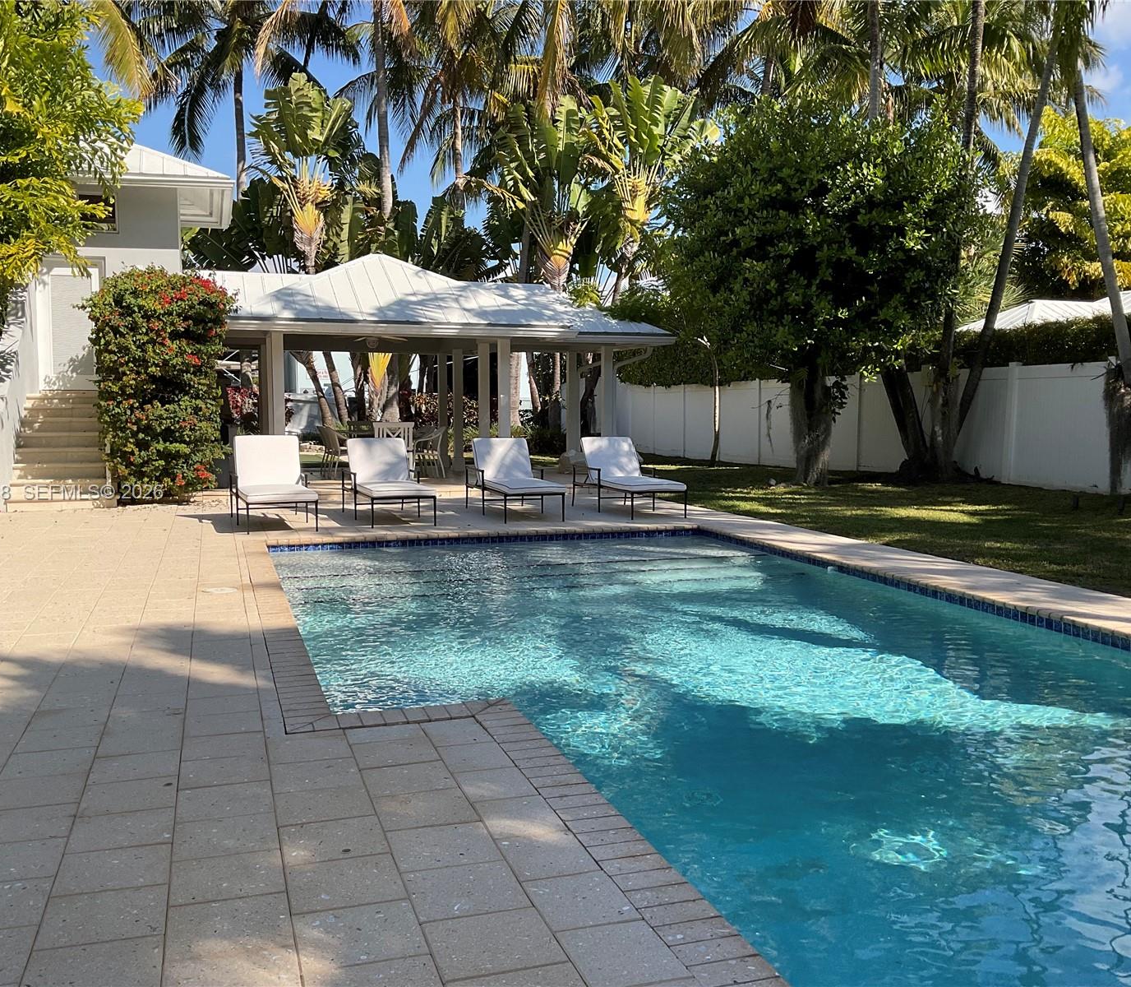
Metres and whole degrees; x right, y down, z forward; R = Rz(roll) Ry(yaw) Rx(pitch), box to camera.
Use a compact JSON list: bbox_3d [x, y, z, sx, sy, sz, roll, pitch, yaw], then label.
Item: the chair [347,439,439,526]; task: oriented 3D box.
[{"bbox_3d":[-2.054,-0.178,12.715,0.763,0.940,1.887,-2,5,-20],"label":"chair"}]

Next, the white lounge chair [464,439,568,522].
[{"bbox_3d":[-0.623,-0.218,13.240,0.763,0.940,1.887,-1,5,-18],"label":"white lounge chair"}]

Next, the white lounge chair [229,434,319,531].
[{"bbox_3d":[-3.224,-0.132,12.123,0.763,0.940,1.887,-2,5,-21],"label":"white lounge chair"}]

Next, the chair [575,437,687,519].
[{"bbox_3d":[0.764,-0.243,13.566,0.763,0.940,1.887,-2,5,-20],"label":"chair"}]

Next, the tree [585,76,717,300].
[{"bbox_3d":[2.148,-5.804,28.387,2.800,9.453,2.700,-1,5,-18],"label":"tree"}]

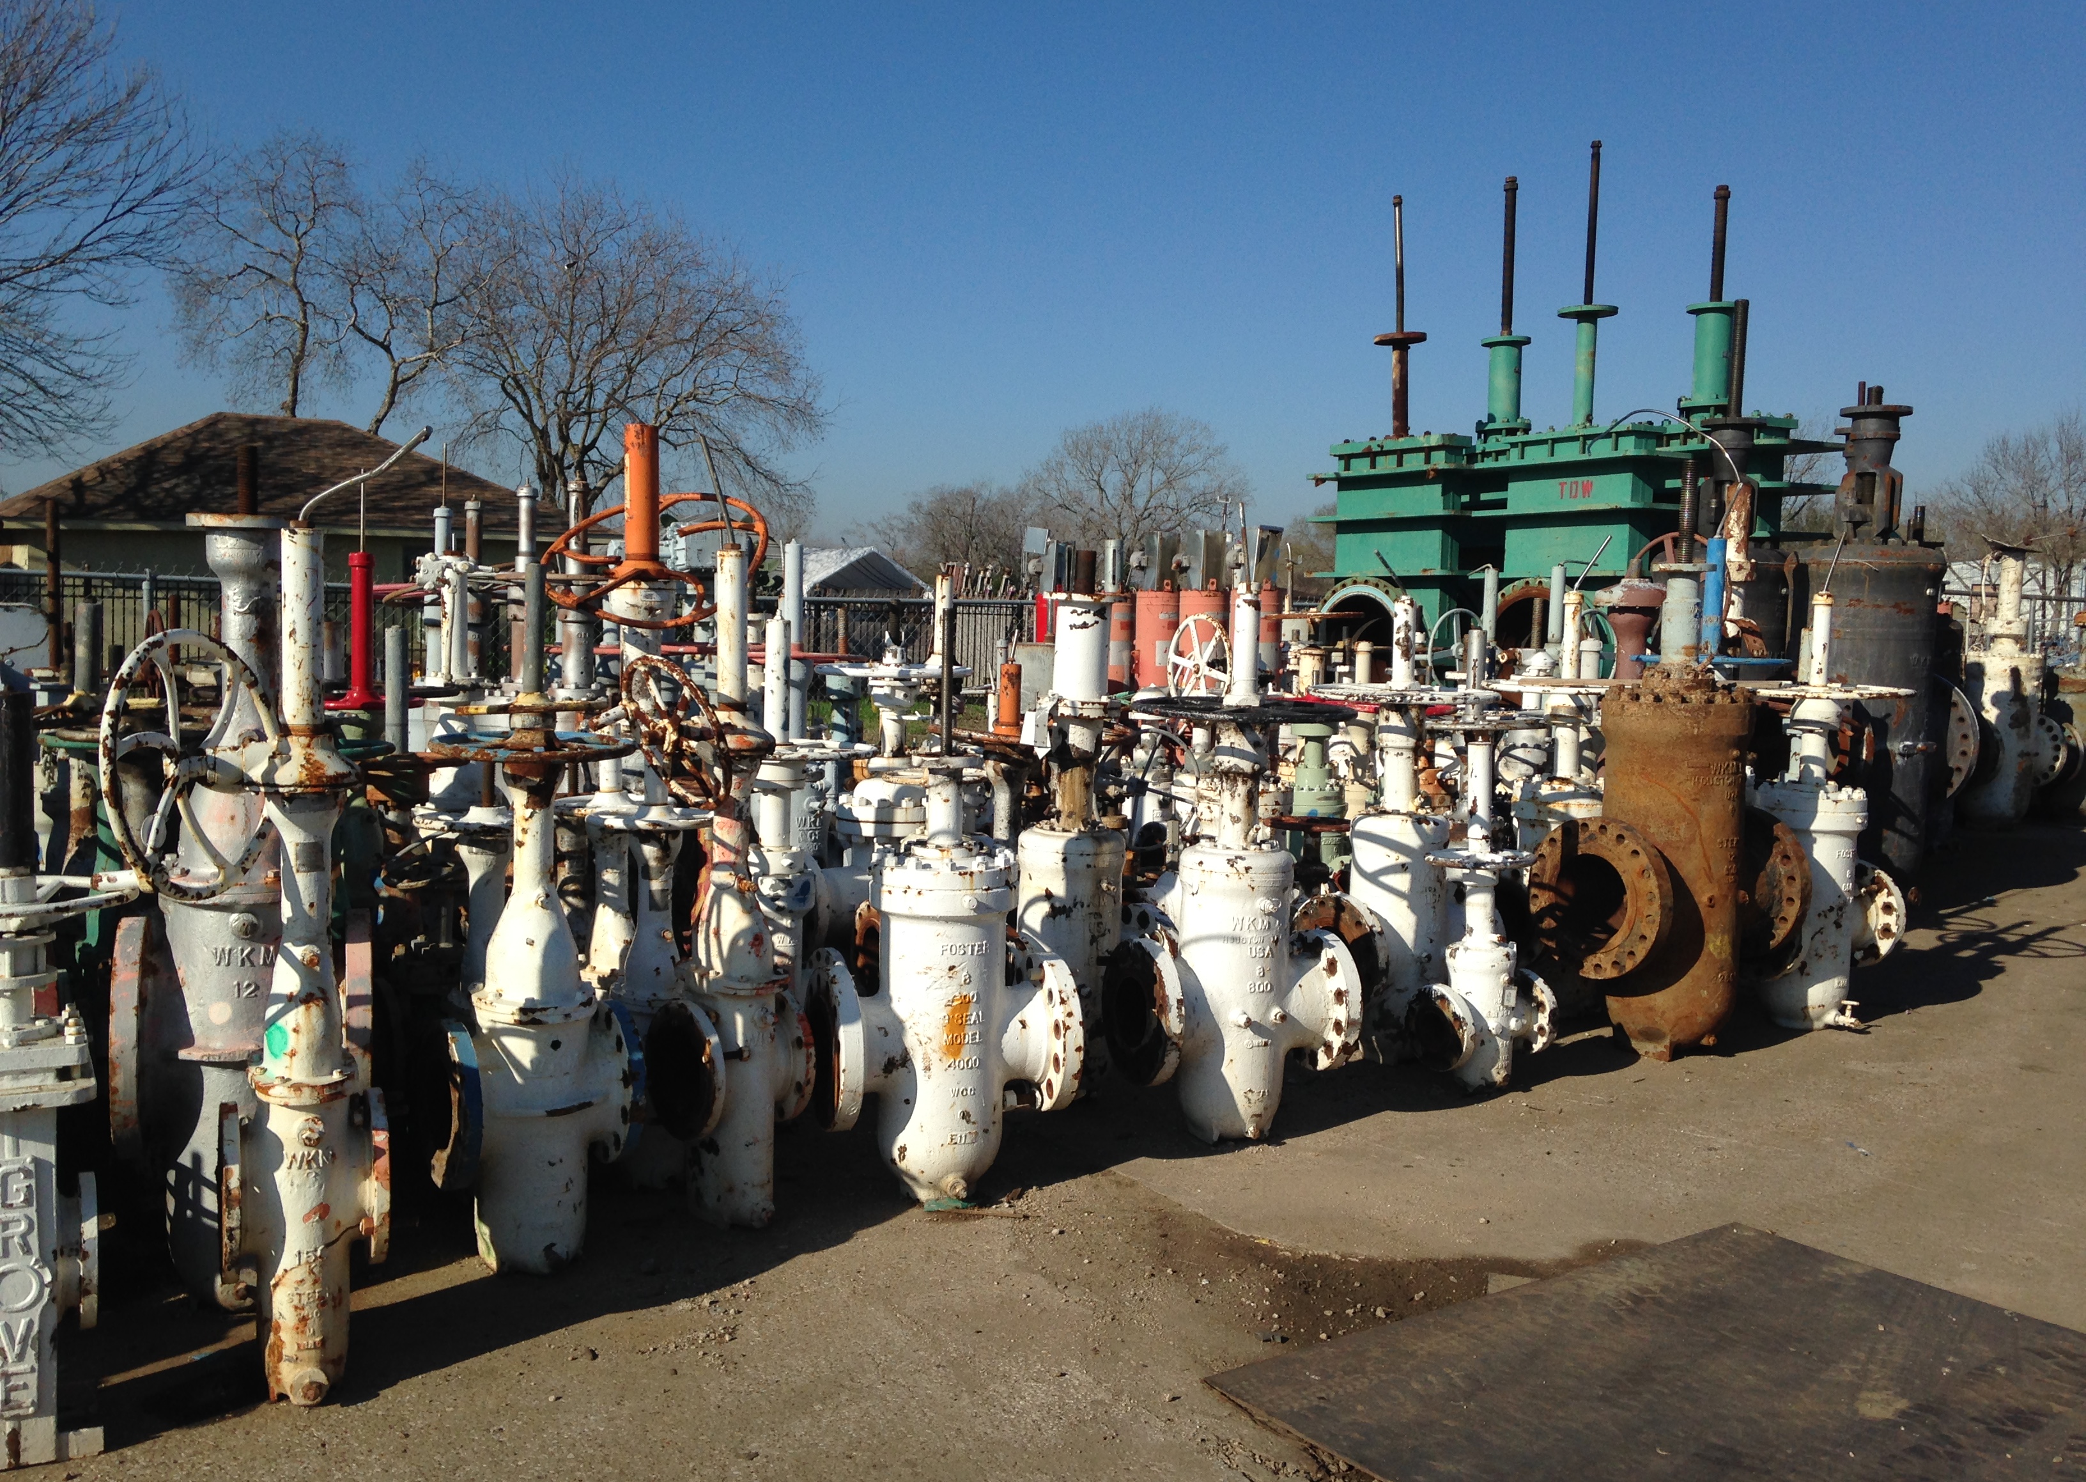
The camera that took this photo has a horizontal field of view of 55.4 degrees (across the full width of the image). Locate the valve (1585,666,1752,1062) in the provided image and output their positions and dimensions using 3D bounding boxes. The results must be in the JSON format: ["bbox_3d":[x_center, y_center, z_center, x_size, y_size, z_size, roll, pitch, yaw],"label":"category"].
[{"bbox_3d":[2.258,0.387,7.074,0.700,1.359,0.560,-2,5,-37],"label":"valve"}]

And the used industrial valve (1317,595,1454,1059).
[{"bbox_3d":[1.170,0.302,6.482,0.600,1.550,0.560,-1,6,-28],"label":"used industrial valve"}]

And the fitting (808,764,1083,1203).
[{"bbox_3d":[-0.228,0.612,4.981,0.660,1.110,0.420,0,5,-18],"label":"fitting"}]

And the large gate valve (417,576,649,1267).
[{"bbox_3d":[-1.140,0.403,4.467,0.480,1.573,0.480,-1,4,-28],"label":"large gate valve"}]

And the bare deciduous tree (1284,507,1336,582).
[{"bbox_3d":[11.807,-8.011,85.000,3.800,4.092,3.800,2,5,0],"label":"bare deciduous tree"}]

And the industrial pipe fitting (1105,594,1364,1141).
[{"bbox_3d":[0.549,0.331,5.568,0.660,1.529,0.620,-1,4,-28],"label":"industrial pipe fitting"}]

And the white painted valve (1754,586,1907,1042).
[{"bbox_3d":[2.943,0.261,7.594,0.660,1.645,0.620,-2,5,-37],"label":"white painted valve"}]

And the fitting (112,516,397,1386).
[{"bbox_3d":[-1.447,0.390,3.714,0.480,1.700,0.530,4,6,25],"label":"fitting"}]

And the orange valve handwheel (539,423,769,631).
[{"bbox_3d":[-1.156,-0.636,5.900,0.680,0.610,0.570,1,4,-11],"label":"orange valve handwheel"}]

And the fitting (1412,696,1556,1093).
[{"bbox_3d":[1.417,0.514,6.329,0.430,1.170,0.360,-1,6,-28],"label":"fitting"}]

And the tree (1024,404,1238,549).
[{"bbox_3d":[3.291,-7.994,74.695,8.500,8.971,8.300,1,4,0],"label":"tree"}]

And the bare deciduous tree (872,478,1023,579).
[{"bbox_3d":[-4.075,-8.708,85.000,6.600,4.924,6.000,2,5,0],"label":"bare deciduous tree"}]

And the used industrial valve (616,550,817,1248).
[{"bbox_3d":[-0.804,0.360,4.847,0.460,1.677,0.400,-1,5,-35],"label":"used industrial valve"}]

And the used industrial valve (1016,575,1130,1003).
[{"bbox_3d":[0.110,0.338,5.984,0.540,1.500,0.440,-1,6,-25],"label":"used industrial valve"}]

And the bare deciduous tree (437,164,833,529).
[{"bbox_3d":[-9.482,-7.372,45.622,8.900,11.128,8.700,1,4,0],"label":"bare deciduous tree"}]

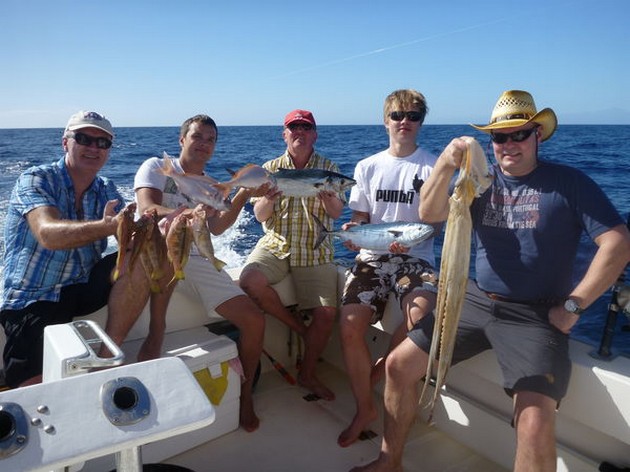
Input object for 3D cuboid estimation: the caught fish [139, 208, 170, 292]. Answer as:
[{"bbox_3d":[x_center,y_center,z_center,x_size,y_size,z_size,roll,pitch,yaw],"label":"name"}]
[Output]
[{"bbox_3d":[-0.636,0.057,2.020,0.100,0.310,0.060,5,14,29],"label":"caught fish"}]

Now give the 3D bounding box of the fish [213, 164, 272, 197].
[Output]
[{"bbox_3d":[-0.340,-0.257,2.420,0.300,0.130,0.055,-8,11,9],"label":"fish"}]

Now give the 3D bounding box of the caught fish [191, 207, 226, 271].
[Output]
[{"bbox_3d":[-0.454,0.015,2.170,0.090,0.280,0.050,-14,12,17],"label":"caught fish"}]

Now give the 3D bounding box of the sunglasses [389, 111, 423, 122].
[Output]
[{"bbox_3d":[0.409,-0.540,2.300,0.148,0.046,0.130,2,12,10],"label":"sunglasses"}]

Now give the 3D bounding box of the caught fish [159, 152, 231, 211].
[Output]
[{"bbox_3d":[-0.558,-0.237,2.340,0.400,0.130,0.065,31,8,19],"label":"caught fish"}]

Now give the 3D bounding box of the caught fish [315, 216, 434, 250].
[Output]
[{"bbox_3d":[0.253,-0.015,2.200,0.530,0.150,0.100,-1,12,9],"label":"caught fish"}]

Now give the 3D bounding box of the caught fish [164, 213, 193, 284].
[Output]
[{"bbox_3d":[-0.564,0.048,2.120,0.100,0.285,0.055,7,13,19],"label":"caught fish"}]

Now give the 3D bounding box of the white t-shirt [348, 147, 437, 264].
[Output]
[{"bbox_3d":[0.387,-0.140,2.420,0.460,0.560,0.270,2,12,10],"label":"white t-shirt"}]

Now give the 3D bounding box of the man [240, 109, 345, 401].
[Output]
[{"bbox_3d":[-0.110,0.033,2.730,0.560,1.420,0.740,-1,12,-2],"label":"man"}]

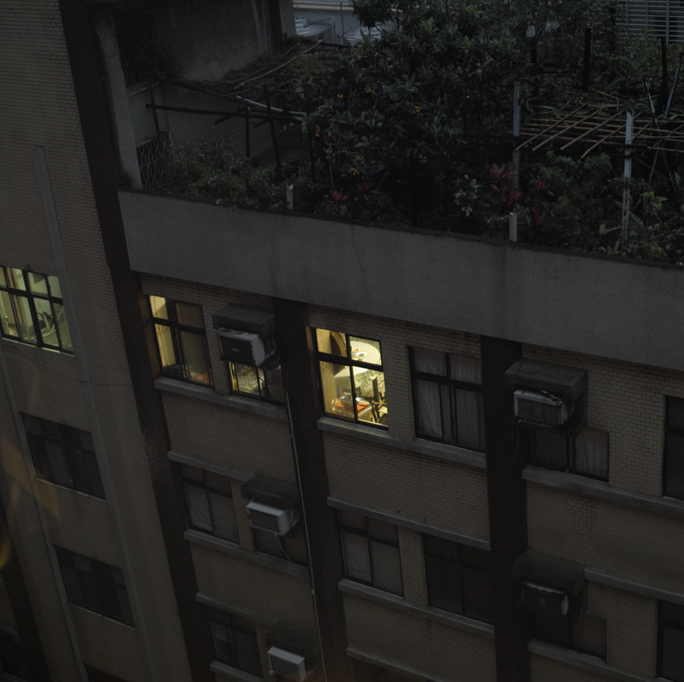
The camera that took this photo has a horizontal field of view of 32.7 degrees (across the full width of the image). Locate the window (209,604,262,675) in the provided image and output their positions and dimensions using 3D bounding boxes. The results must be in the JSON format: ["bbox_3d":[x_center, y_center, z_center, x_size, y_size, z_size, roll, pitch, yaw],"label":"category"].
[{"bbox_3d":[-2.073,5.751,22.359,1.180,1.505,0.120,11,31,31],"label":"window"}]

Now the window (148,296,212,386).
[{"bbox_3d":[-2.711,0.006,19.549,1.193,1.543,0.120,11,31,31],"label":"window"}]

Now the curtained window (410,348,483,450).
[{"bbox_3d":[1.567,0.854,17.116,1.210,1.575,0.100,11,31,30],"label":"curtained window"}]

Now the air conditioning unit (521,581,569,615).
[{"bbox_3d":[3.075,3.594,17.121,0.665,0.400,0.640,11,31,30],"label":"air conditioning unit"}]

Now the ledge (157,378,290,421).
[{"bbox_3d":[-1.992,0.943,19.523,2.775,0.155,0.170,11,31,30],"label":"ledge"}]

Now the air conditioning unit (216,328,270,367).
[{"bbox_3d":[-1.468,0.006,18.173,0.677,0.412,0.610,11,31,31],"label":"air conditioning unit"}]

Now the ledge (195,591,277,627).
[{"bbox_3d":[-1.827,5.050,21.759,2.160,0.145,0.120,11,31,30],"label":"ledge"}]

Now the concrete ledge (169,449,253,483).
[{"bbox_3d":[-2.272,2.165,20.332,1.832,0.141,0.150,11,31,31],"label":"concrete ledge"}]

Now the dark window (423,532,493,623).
[{"bbox_3d":[1.888,3.771,18.575,1.210,1.570,0.100,11,31,30],"label":"dark window"}]

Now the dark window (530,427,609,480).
[{"bbox_3d":[3.179,1.504,16.354,1.210,0.815,0.100,11,31,30],"label":"dark window"}]

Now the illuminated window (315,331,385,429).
[{"bbox_3d":[0.179,0.580,17.937,1.200,1.575,0.100,11,31,30],"label":"illuminated window"}]

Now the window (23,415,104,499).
[{"bbox_3d":[-5.461,2.248,22.774,1.930,1.528,0.120,11,31,31],"label":"window"}]

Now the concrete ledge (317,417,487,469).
[{"bbox_3d":[0.908,1.525,17.716,2.928,0.131,0.200,11,31,31],"label":"concrete ledge"}]

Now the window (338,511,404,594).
[{"bbox_3d":[0.444,3.453,19.242,1.219,1.505,0.120,11,31,31],"label":"window"}]

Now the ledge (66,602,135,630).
[{"bbox_3d":[-5.023,5.776,24.528,2.000,0.080,0.120,11,31,30],"label":"ledge"}]

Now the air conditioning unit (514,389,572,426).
[{"bbox_3d":[2.751,0.772,15.569,0.686,0.369,0.620,11,31,31],"label":"air conditioning unit"}]

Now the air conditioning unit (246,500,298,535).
[{"bbox_3d":[-1.154,2.864,19.601,0.650,0.380,0.570,11,31,31],"label":"air conditioning unit"}]

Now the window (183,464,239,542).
[{"bbox_3d":[-2.405,2.885,20.966,1.206,1.505,0.120,11,31,31],"label":"window"}]

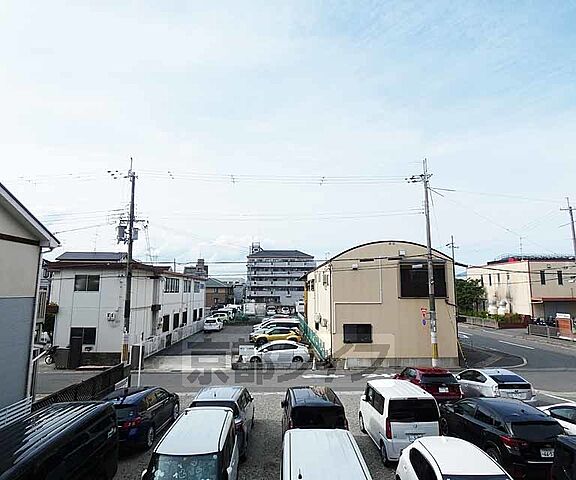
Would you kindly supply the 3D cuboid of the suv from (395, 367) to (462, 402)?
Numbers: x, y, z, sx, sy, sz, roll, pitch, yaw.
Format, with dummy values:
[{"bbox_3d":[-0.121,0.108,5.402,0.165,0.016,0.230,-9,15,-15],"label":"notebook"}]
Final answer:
[{"bbox_3d":[6.420,6.613,16.483,1.770,1.550,4.250,0,-8,-3],"label":"suv"}]

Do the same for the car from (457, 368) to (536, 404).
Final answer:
[{"bbox_3d":[9.300,6.629,16.379,1.750,1.490,4.450,0,-8,-3],"label":"car"}]

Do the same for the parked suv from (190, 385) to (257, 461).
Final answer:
[{"bbox_3d":[-2.150,5.869,11.639,1.760,1.660,4.250,0,-8,-1],"label":"parked suv"}]

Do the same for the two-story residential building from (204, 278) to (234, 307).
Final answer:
[{"bbox_3d":[-19.623,13.812,89.951,11.000,8.000,8.500,0,-8,0],"label":"two-story residential building"}]

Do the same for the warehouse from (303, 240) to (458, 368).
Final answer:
[{"bbox_3d":[6.537,5.534,32.371,8.600,8.000,20.500,0,-8,-1],"label":"warehouse"}]

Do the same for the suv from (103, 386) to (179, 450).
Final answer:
[{"bbox_3d":[-5.260,6.063,12.369,1.760,1.480,4.400,0,-8,0],"label":"suv"}]

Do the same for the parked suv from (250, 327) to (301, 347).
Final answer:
[{"bbox_3d":[-1.030,8.611,31.299,4.300,1.570,1.770,1,-8,-4],"label":"parked suv"}]

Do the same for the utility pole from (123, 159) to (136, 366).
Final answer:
[{"bbox_3d":[-10.550,1.270,23.384,0.500,14.070,0.500,0,-8,-1],"label":"utility pole"}]

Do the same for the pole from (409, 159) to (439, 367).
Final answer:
[{"bbox_3d":[9.147,1.270,23.384,1.400,14.070,0.700,0,-8,-1],"label":"pole"}]

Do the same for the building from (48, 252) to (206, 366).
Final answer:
[{"bbox_3d":[-13.188,6.020,34.836,5.800,7.500,23.000,0,-8,-1],"label":"building"}]

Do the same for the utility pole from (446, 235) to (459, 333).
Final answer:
[{"bbox_3d":[18.997,5.019,39.983,1.300,11.330,0.600,0,-8,-1],"label":"utility pole"}]

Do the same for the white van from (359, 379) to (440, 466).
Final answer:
[{"bbox_3d":[3.460,5.742,11.354,1.480,1.830,3.420,0,-8,-3],"label":"white van"}]

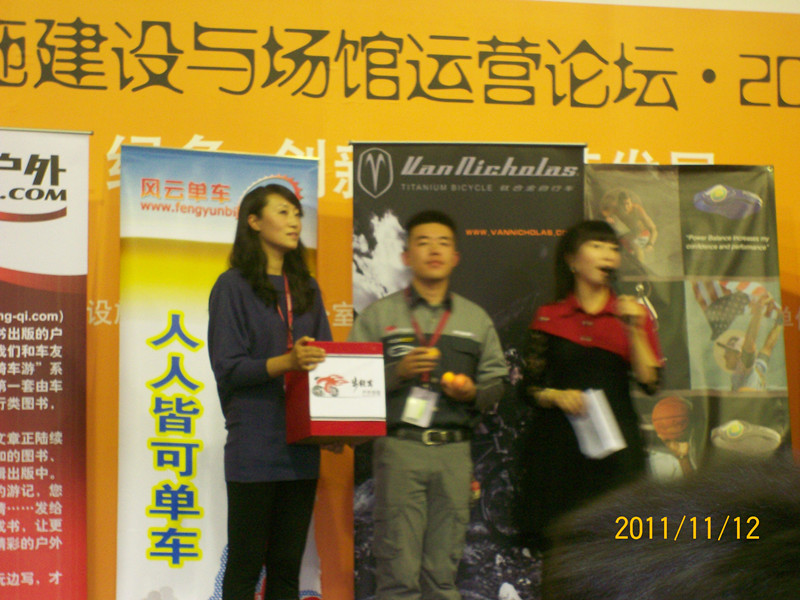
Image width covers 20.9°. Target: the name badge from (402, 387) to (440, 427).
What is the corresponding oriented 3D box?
[{"bbox_3d":[0.065,0.341,6.900,0.090,0.115,0.010,17,-3,-5],"label":"name badge"}]

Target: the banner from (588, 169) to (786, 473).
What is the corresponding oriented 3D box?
[{"bbox_3d":[1.090,0.340,8.150,0.760,1.700,0.030,-2,-7,-7],"label":"banner"}]

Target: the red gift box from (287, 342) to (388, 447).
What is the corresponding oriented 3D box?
[{"bbox_3d":[-0.204,0.295,6.820,0.247,0.291,0.242,1,-10,-21],"label":"red gift box"}]

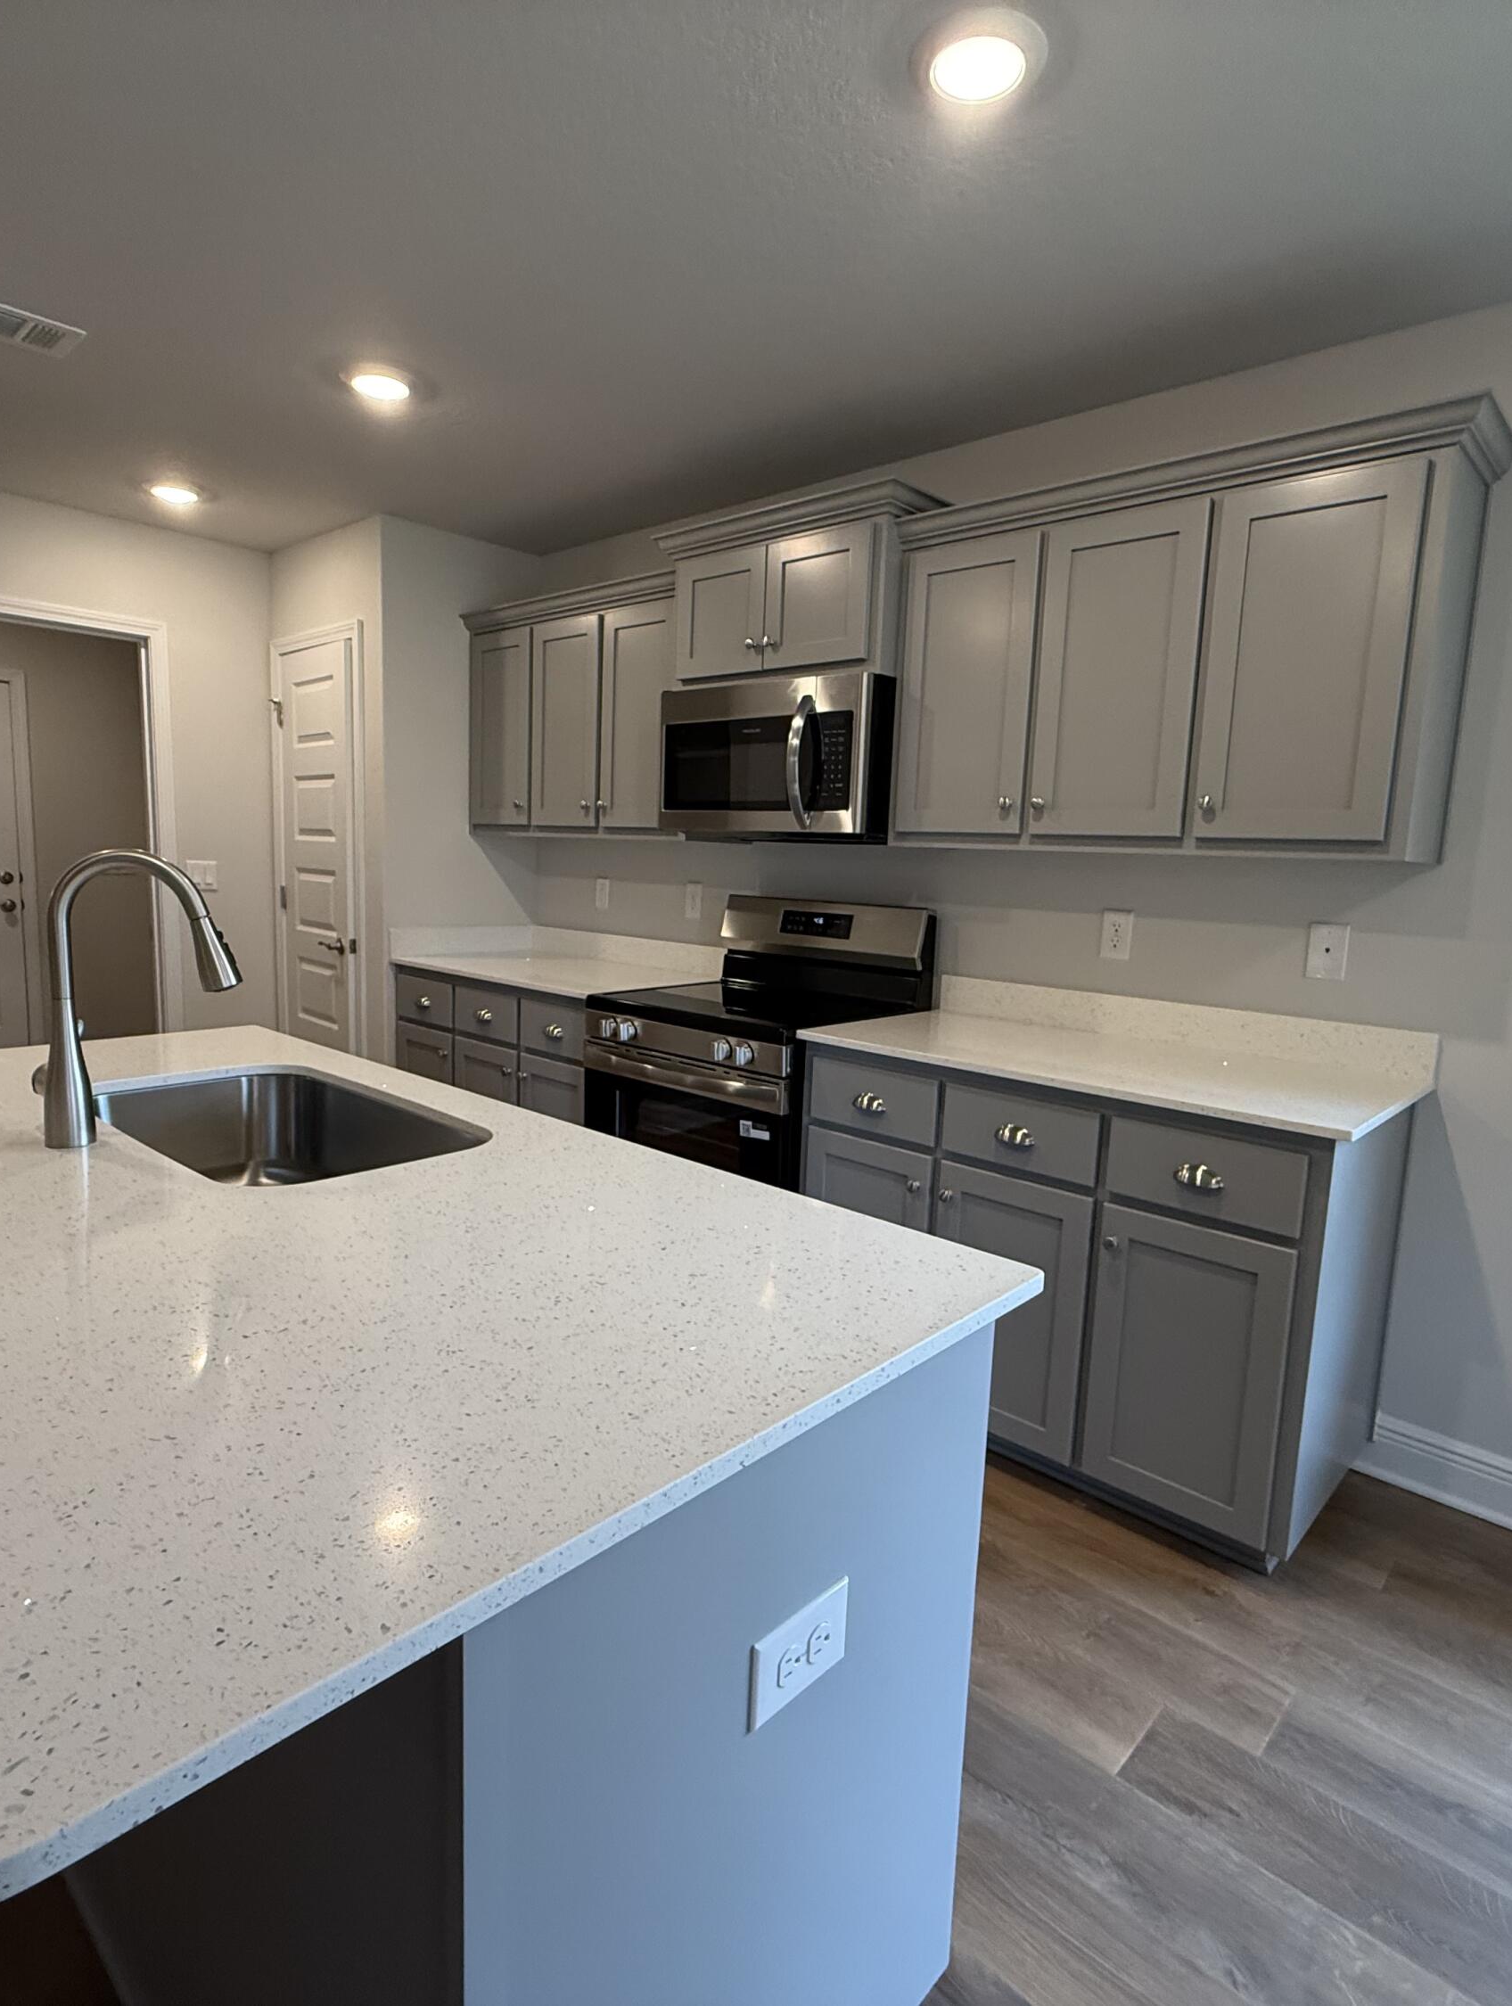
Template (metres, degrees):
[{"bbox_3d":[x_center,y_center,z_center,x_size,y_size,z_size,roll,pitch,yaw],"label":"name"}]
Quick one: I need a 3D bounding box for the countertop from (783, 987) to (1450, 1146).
[{"bbox_3d":[0.777,0.081,2.470,1.229,0.126,0.636,9,11,42],"label":"countertop"}]

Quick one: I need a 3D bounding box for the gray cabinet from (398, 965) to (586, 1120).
[{"bbox_3d":[-0.694,0.347,3.861,1.200,0.884,0.629,9,11,42],"label":"gray cabinet"}]

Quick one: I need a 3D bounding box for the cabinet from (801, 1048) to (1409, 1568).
[{"bbox_3d":[0.746,0.578,2.554,1.203,0.886,0.631,9,11,42],"label":"cabinet"}]

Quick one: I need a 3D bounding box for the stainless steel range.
[{"bbox_3d":[0.001,0.311,3.159,0.756,1.196,0.673,9,11,42],"label":"stainless steel range"}]

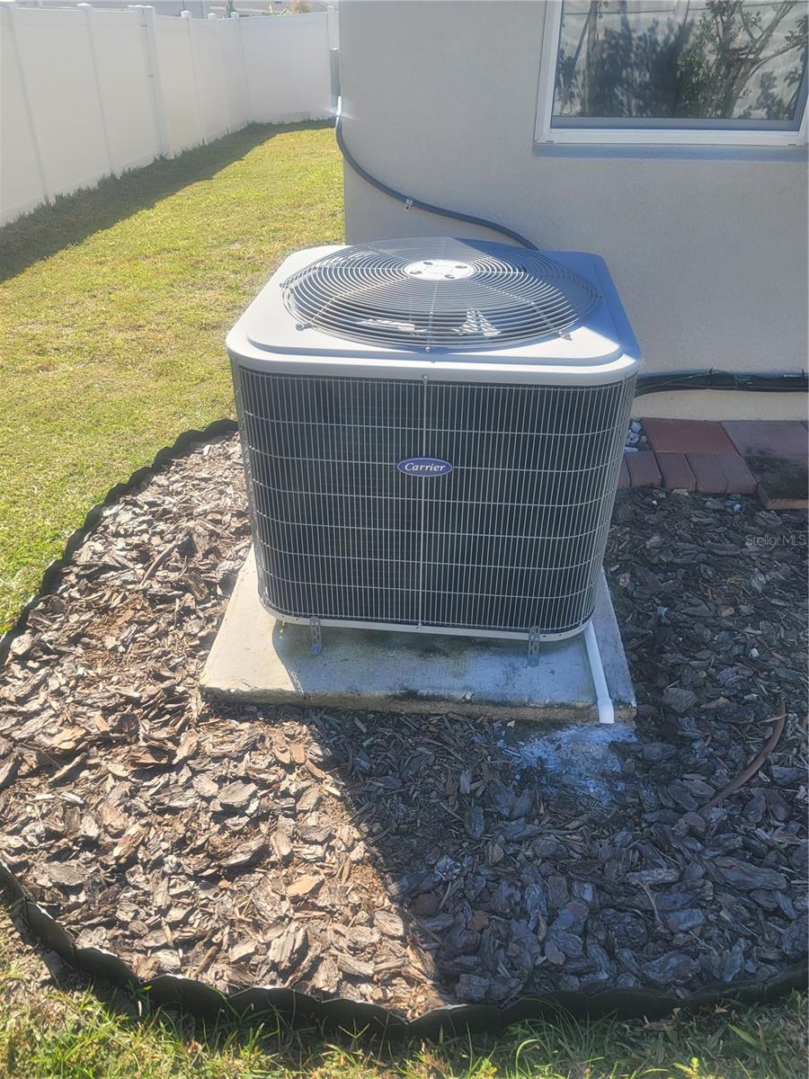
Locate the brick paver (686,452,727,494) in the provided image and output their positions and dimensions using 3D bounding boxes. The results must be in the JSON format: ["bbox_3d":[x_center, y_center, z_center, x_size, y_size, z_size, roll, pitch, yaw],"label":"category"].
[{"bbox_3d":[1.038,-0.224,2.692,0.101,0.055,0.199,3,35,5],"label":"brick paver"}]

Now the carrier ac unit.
[{"bbox_3d":[0.086,-0.313,2.114,0.888,0.812,0.888,3,35,5],"label":"carrier ac unit"}]

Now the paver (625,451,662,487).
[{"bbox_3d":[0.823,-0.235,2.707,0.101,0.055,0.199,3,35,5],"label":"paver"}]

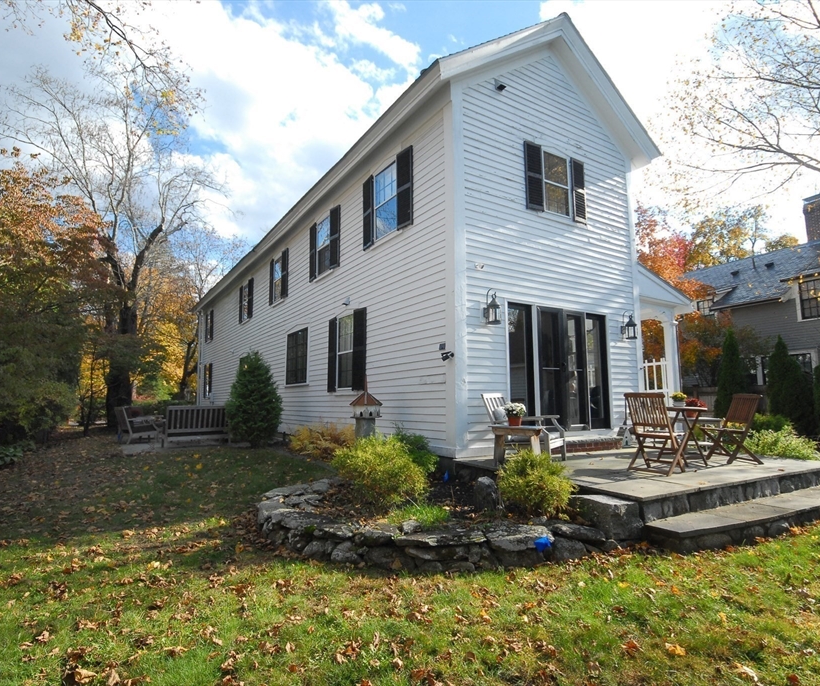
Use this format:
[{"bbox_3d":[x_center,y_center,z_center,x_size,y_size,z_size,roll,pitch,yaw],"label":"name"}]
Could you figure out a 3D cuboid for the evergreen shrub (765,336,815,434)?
[{"bbox_3d":[10.972,1.292,14.015,1.080,3.015,1.020,3,-8,-24],"label":"evergreen shrub"}]

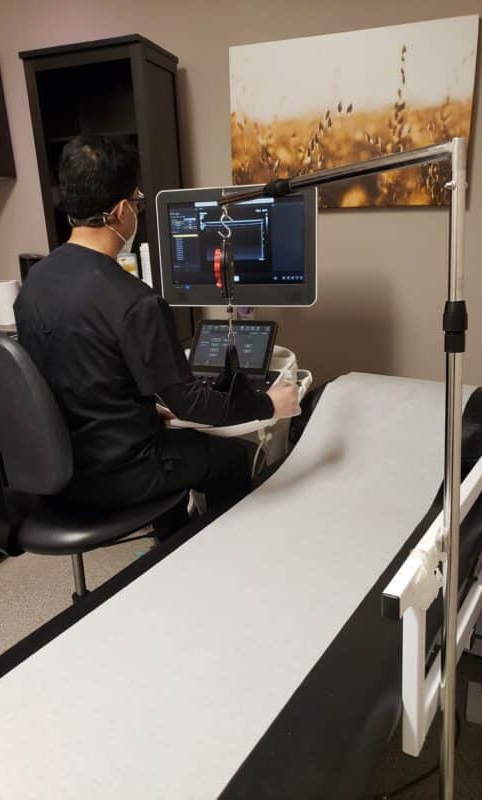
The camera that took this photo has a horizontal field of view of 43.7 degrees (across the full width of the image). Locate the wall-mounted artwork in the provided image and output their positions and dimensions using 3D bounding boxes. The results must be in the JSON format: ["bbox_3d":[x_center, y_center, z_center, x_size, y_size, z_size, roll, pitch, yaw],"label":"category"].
[{"bbox_3d":[0.406,-1.063,2.317,0.914,0.610,0.035,2,18,17],"label":"wall-mounted artwork"}]

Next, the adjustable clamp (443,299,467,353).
[{"bbox_3d":[0.372,-0.127,1.048,0.042,0.096,0.042,2,18,17],"label":"adjustable clamp"}]

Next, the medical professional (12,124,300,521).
[{"bbox_3d":[-0.236,0.061,1.692,0.650,1.470,0.700,13,23,42],"label":"medical professional"}]

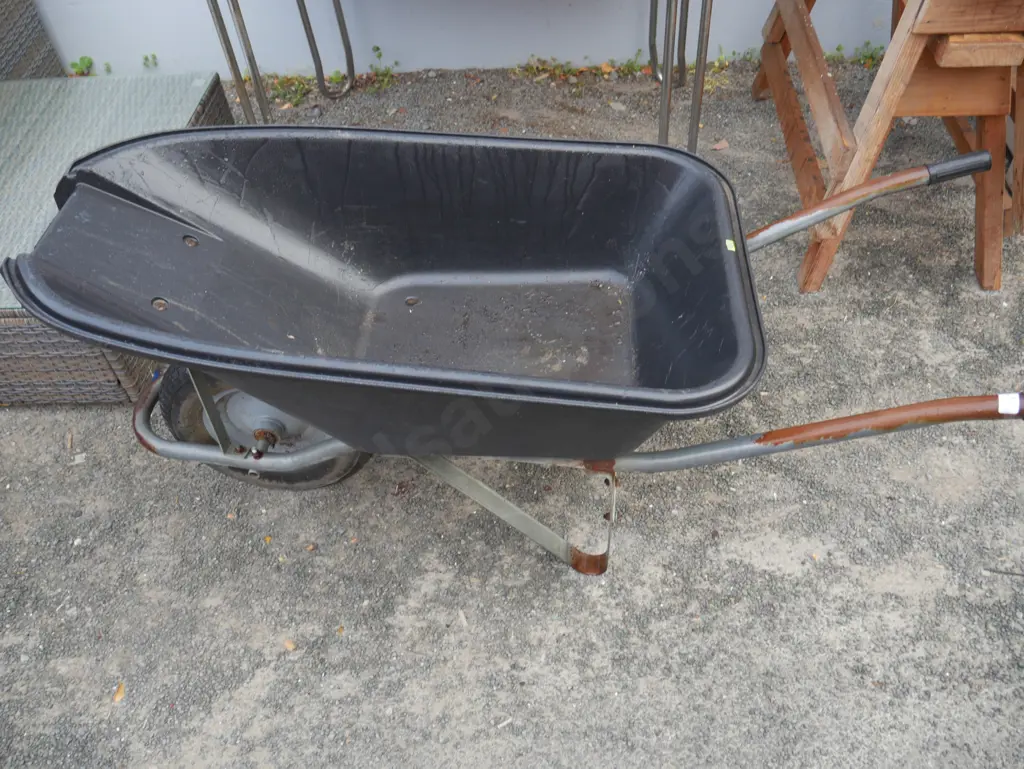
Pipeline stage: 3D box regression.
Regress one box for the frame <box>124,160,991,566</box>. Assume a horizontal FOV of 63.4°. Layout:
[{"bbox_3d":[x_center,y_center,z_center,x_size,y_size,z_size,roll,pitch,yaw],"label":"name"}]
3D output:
[{"bbox_3d":[0.048,0.000,1.430,1.507,0.522,0.621,0,44,5],"label":"frame"}]

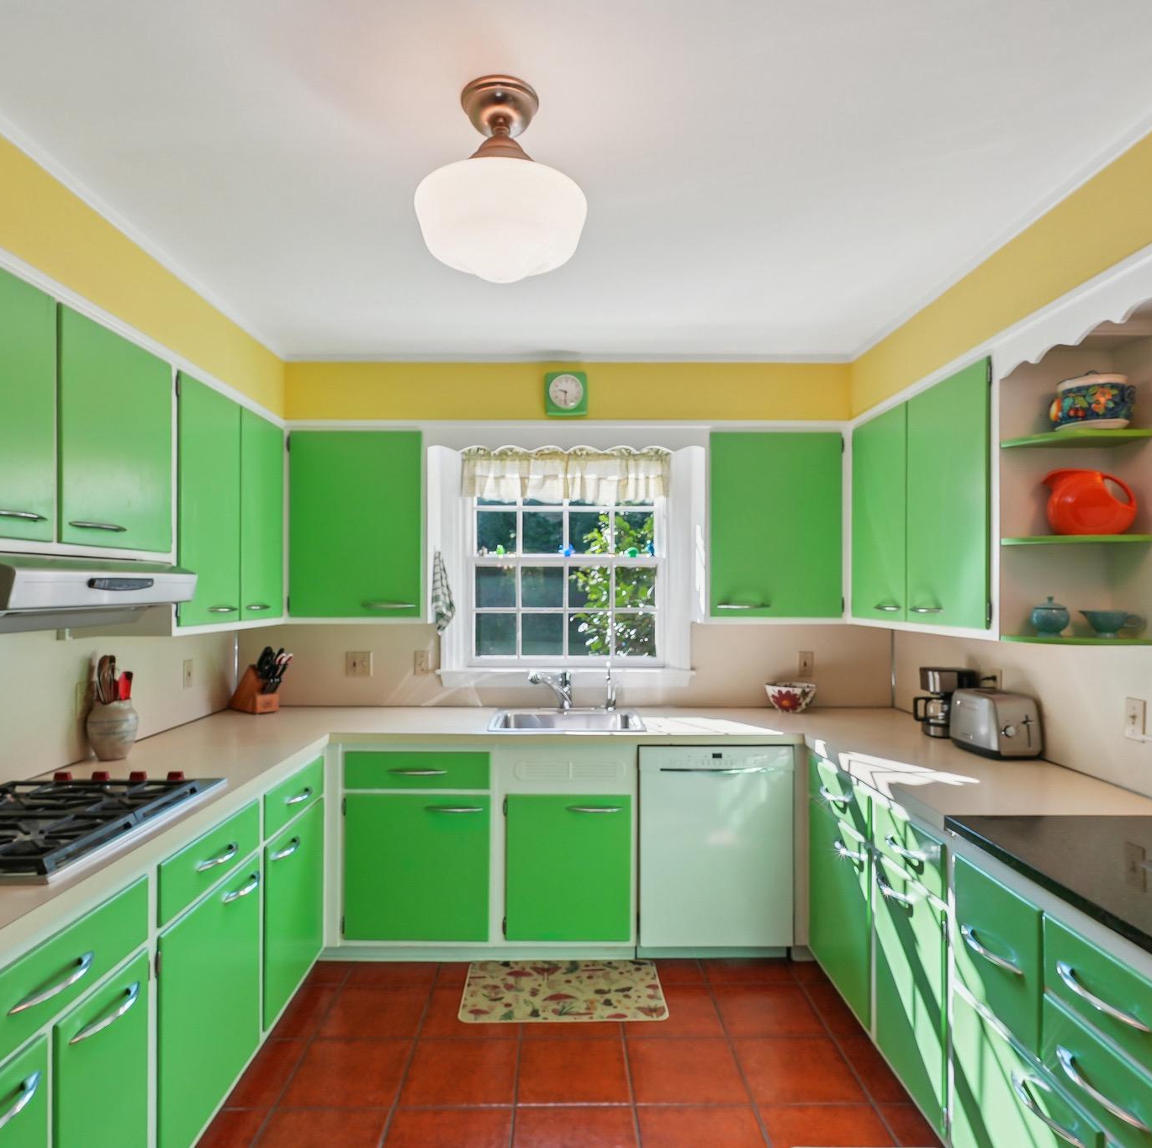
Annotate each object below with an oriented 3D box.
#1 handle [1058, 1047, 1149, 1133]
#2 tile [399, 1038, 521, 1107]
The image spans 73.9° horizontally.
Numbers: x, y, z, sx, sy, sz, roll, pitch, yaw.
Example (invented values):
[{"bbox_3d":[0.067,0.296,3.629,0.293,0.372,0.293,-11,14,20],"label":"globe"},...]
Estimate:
[{"bbox_3d":[0.895,0.881,1.324,0.036,0.022,0.228,0,-1,-1],"label":"handle"},{"bbox_3d":[-0.344,1.517,2.326,0.330,0.013,0.330,0,-1,-1],"label":"tile"}]

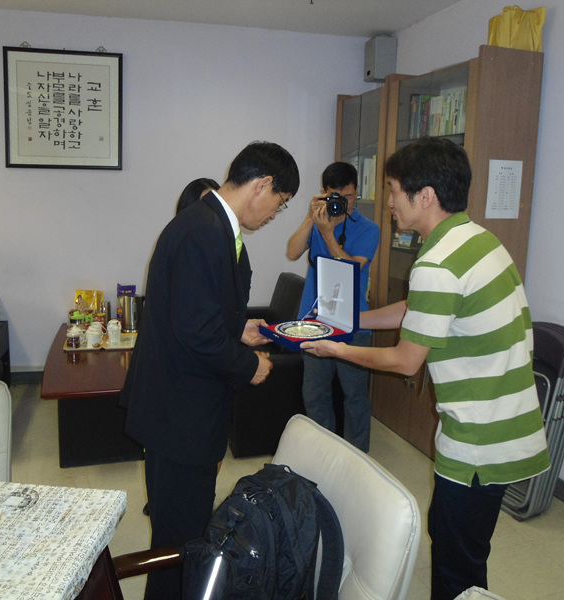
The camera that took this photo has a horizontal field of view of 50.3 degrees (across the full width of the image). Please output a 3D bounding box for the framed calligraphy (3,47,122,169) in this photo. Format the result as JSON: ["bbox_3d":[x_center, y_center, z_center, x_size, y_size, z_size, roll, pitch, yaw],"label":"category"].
[{"bbox_3d":[-1.666,-1.455,4.612,0.860,0.885,0.030,-1,9,-13],"label":"framed calligraphy"}]

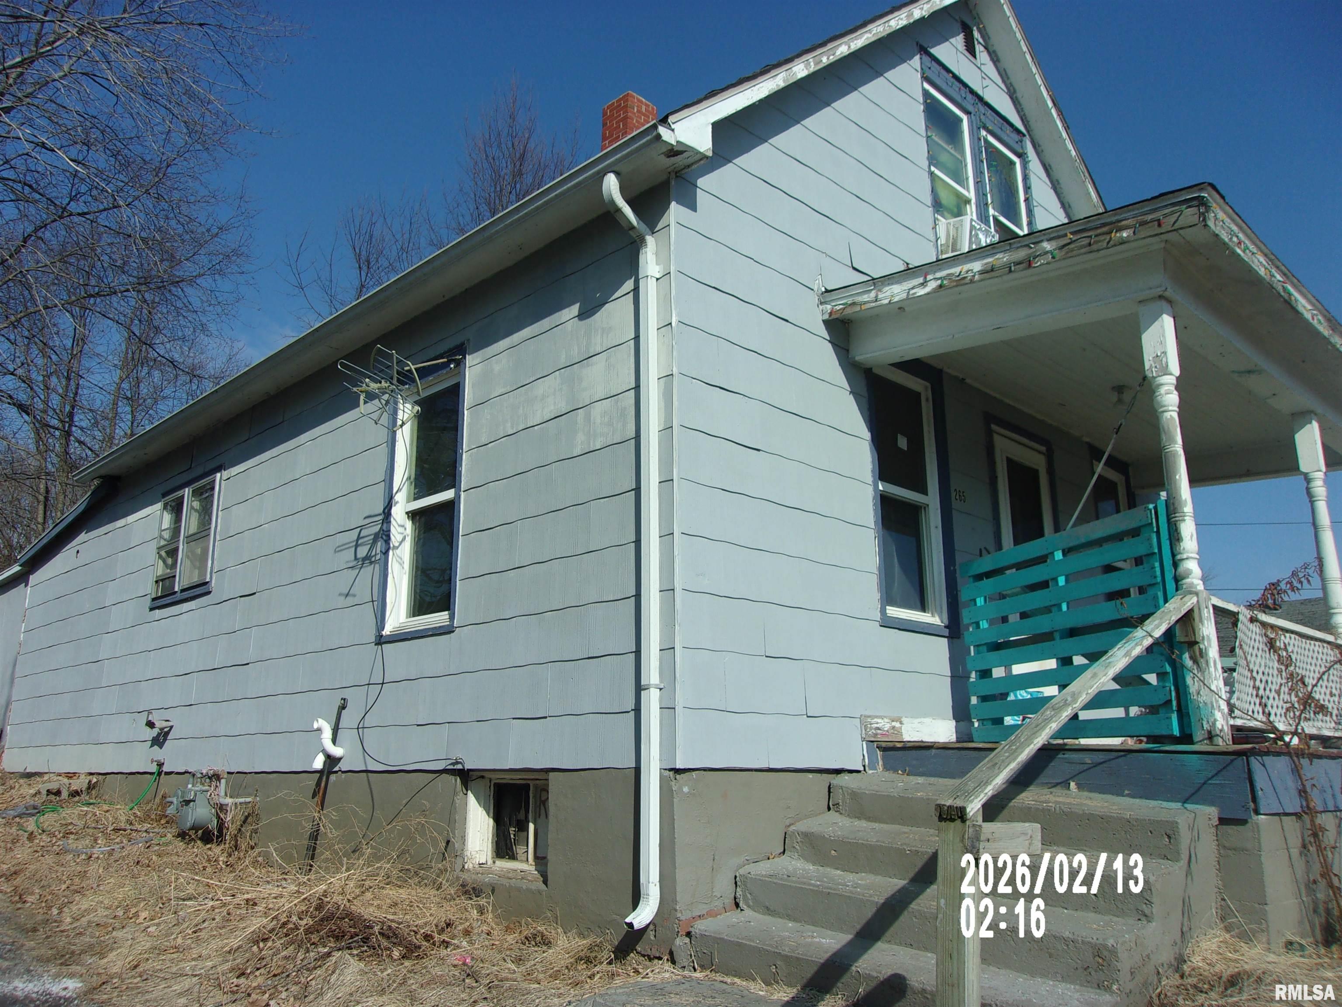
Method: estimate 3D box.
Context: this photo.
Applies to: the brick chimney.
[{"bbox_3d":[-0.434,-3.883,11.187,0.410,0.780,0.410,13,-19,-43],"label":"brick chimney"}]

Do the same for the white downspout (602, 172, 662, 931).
[{"bbox_3d":[-0.181,0.090,4.907,0.275,3.560,0.072,13,-19,-43],"label":"white downspout"}]

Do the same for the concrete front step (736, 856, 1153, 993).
[{"bbox_3d":[1.050,1.696,4.298,0.380,0.175,1.710,13,-15,-43],"label":"concrete front step"}]

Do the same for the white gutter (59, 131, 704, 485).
[{"bbox_3d":[-3.150,-1.013,8.088,0.130,0.093,8.850,13,-19,-43],"label":"white gutter"}]

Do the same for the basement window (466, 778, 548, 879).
[{"bbox_3d":[-0.819,1.706,5.579,0.150,0.510,0.790,13,-19,-43],"label":"basement window"}]

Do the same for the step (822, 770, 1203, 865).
[{"bbox_3d":[1.567,1.447,4.896,0.360,0.185,1.710,13,-15,-43],"label":"step"}]

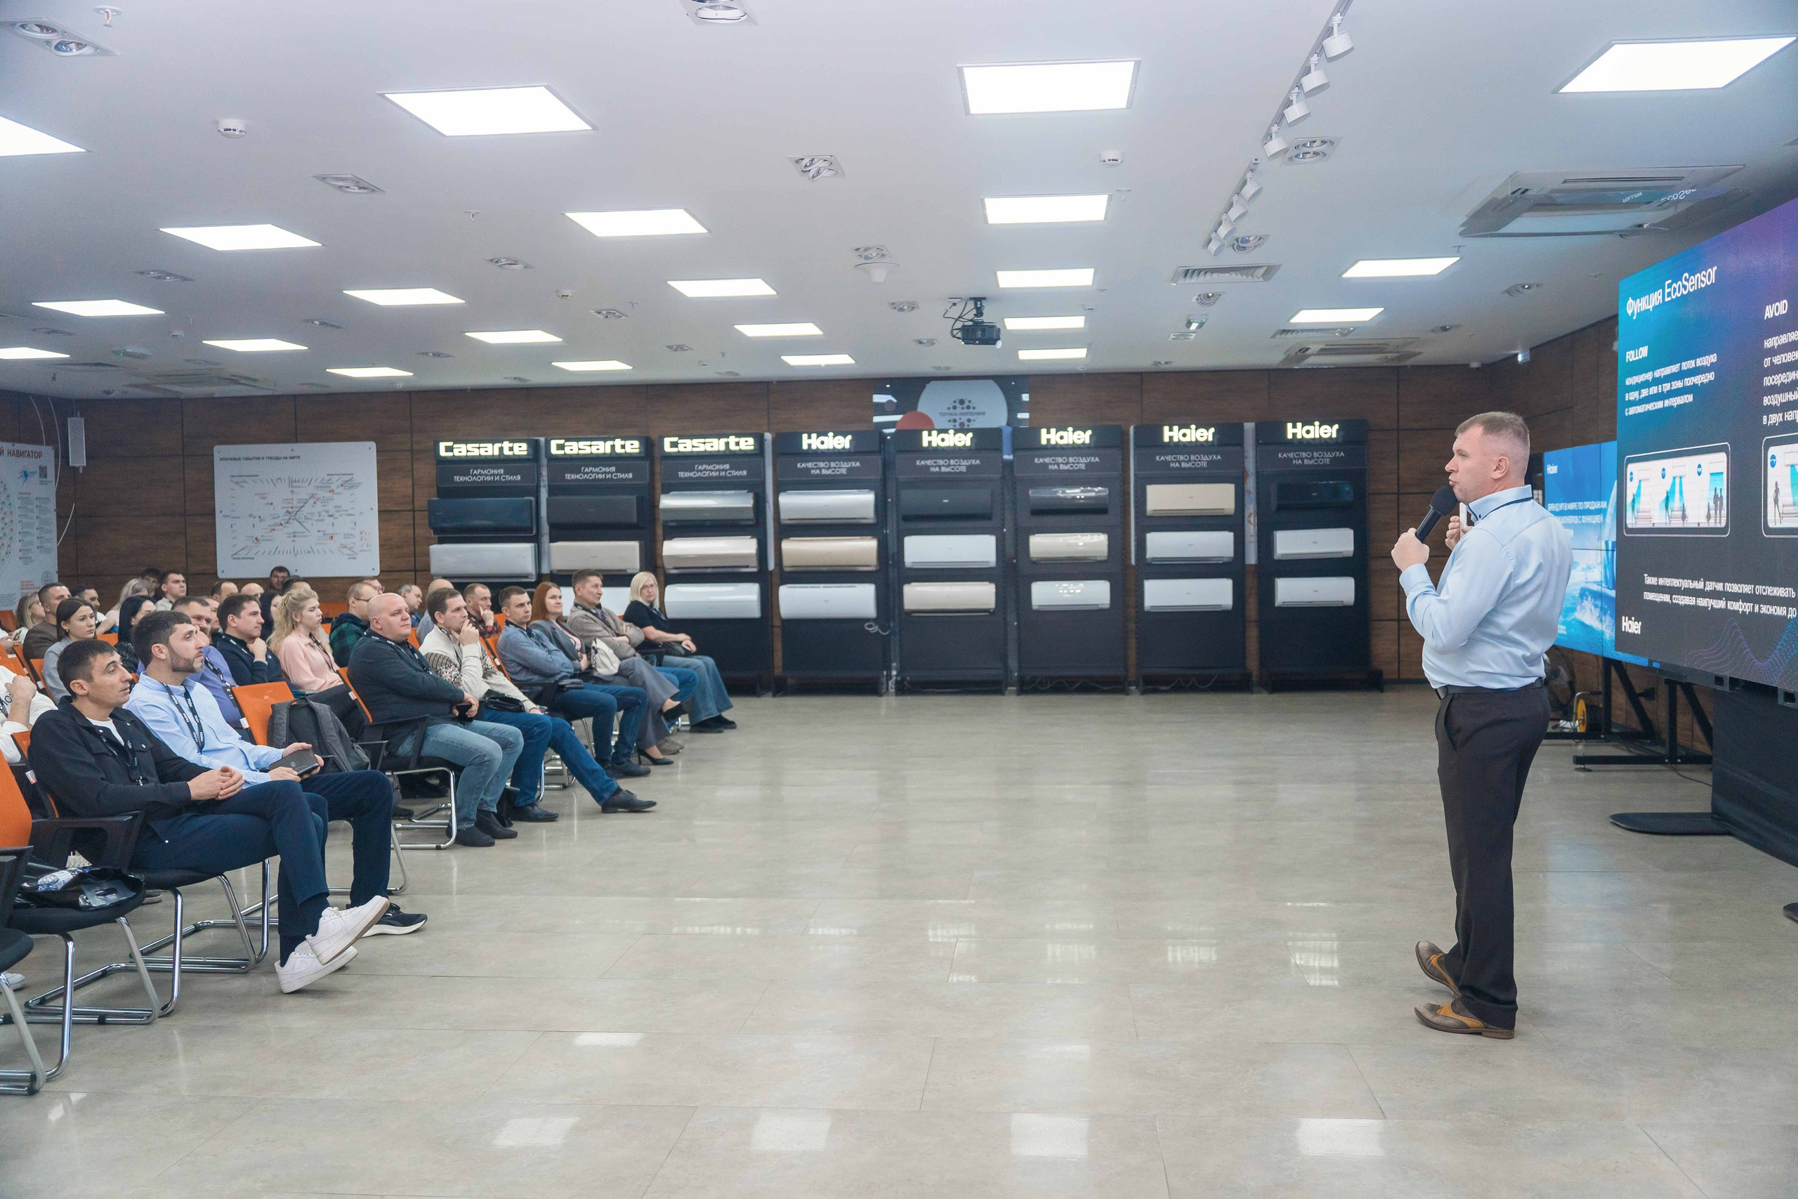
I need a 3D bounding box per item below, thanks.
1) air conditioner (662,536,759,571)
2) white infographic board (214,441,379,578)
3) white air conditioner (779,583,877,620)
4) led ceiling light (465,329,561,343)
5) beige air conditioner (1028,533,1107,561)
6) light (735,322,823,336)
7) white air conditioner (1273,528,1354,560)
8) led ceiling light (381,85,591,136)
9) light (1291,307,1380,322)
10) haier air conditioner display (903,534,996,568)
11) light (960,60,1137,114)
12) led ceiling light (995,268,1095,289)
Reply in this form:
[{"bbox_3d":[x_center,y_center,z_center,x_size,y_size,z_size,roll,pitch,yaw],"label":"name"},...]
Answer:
[{"bbox_3d":[-1.787,-0.424,14.188,0.877,0.320,0.222,-1,2,6],"label":"air conditioner"},{"bbox_3d":[-6.141,-0.902,15.262,1.727,1.359,0.030,-1,2,6],"label":"white infographic board"},{"bbox_3d":[-0.687,0.021,14.640,0.926,0.331,0.210,-1,2,5],"label":"white air conditioner"},{"bbox_3d":[-2.898,-1.984,11.313,0.595,0.030,0.595,-1,2,6],"label":"led ceiling light"},{"bbox_3d":[1.587,-0.484,13.984,0.722,0.265,0.205,-1,2,6],"label":"beige air conditioner"},{"bbox_3d":[-0.897,-2.043,11.332,0.590,0.040,0.580,-1,2,6],"label":"light"},{"bbox_3d":[3.756,-0.499,13.545,0.698,0.268,0.195,0,2,7],"label":"white air conditioner"},{"bbox_3d":[-1.503,-1.812,5.553,0.590,0.040,0.580,-1,2,6],"label":"led ceiling light"},{"bbox_3d":[3.199,-2.088,10.987,0.590,0.030,0.590,-1,2,6],"label":"light"},{"bbox_3d":[0.480,-0.457,14.235,0.870,0.308,0.210,-1,2,6],"label":"haier air conditioner display"},{"bbox_3d":[0.514,-1.758,5.146,0.595,0.030,0.595,0,2,5],"label":"light"},{"bbox_3d":[0.895,-1.959,9.149,0.595,0.030,0.595,-1,2,6],"label":"led ceiling light"}]

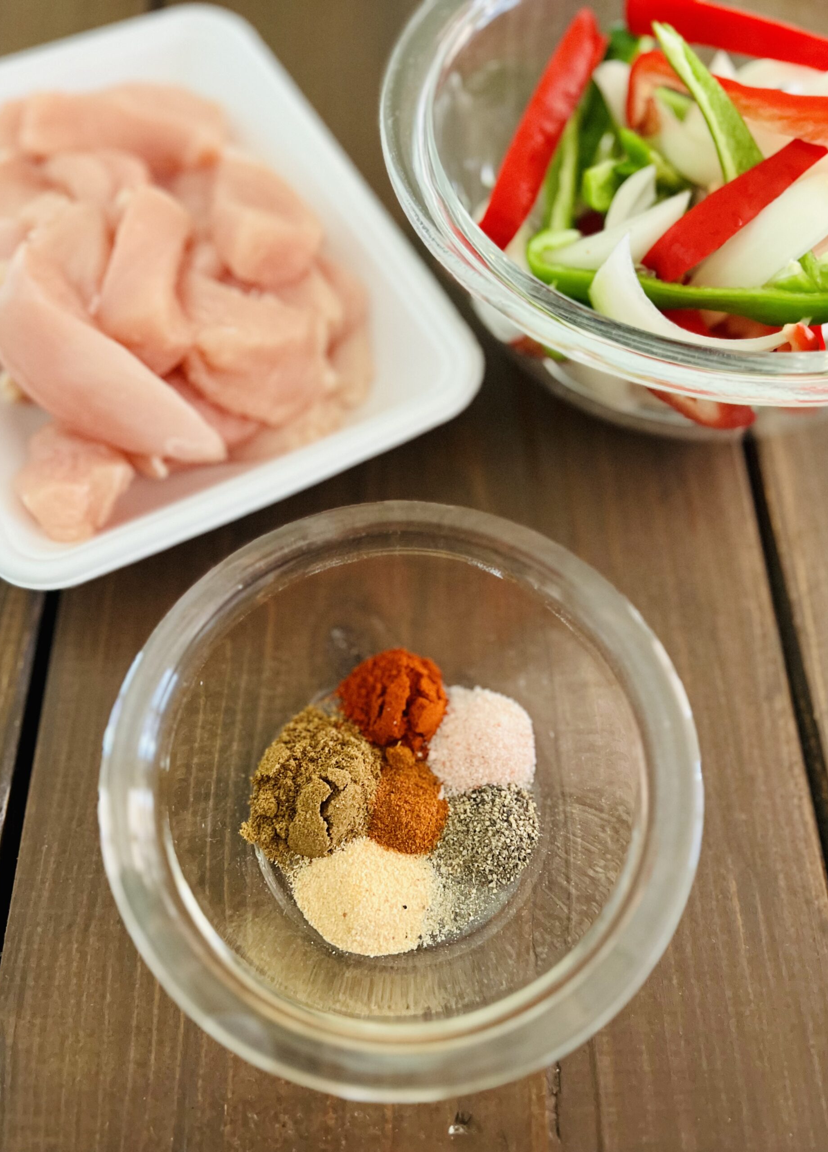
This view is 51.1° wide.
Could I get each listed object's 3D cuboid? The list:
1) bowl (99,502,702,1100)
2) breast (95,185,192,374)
[{"bbox_3d":[-0.002,0.049,0.201,0.120,0.057,0.120,0,64,1],"label":"bowl"},{"bbox_3d":[-0.081,-0.089,0.259,0.026,0.020,0.060,-1,64,1],"label":"breast"}]

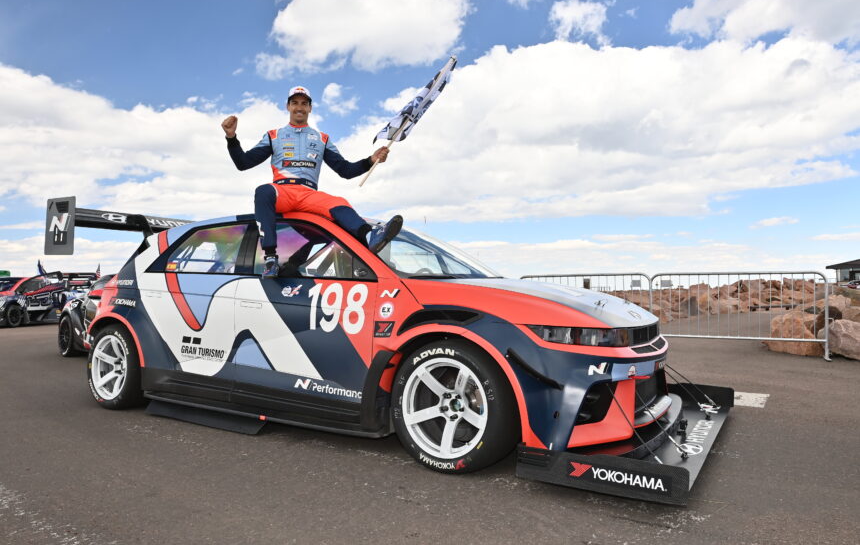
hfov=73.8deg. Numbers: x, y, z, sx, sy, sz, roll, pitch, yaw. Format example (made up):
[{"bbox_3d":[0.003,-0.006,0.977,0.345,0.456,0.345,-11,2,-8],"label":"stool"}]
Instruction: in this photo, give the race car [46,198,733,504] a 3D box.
[{"bbox_3d":[-0.676,0.192,4.490,5.225,1.720,2.030,-1,-2,32],"label":"race car"}]

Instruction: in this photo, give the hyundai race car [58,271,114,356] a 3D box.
[{"bbox_3d":[-3.950,0.560,8.500,4.500,1.460,1.920,-2,-2,41],"label":"hyundai race car"}]

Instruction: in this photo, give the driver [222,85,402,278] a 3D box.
[{"bbox_3d":[-0.820,-0.645,3.820,1.270,1.370,0.780,0,-2,-6],"label":"driver"}]

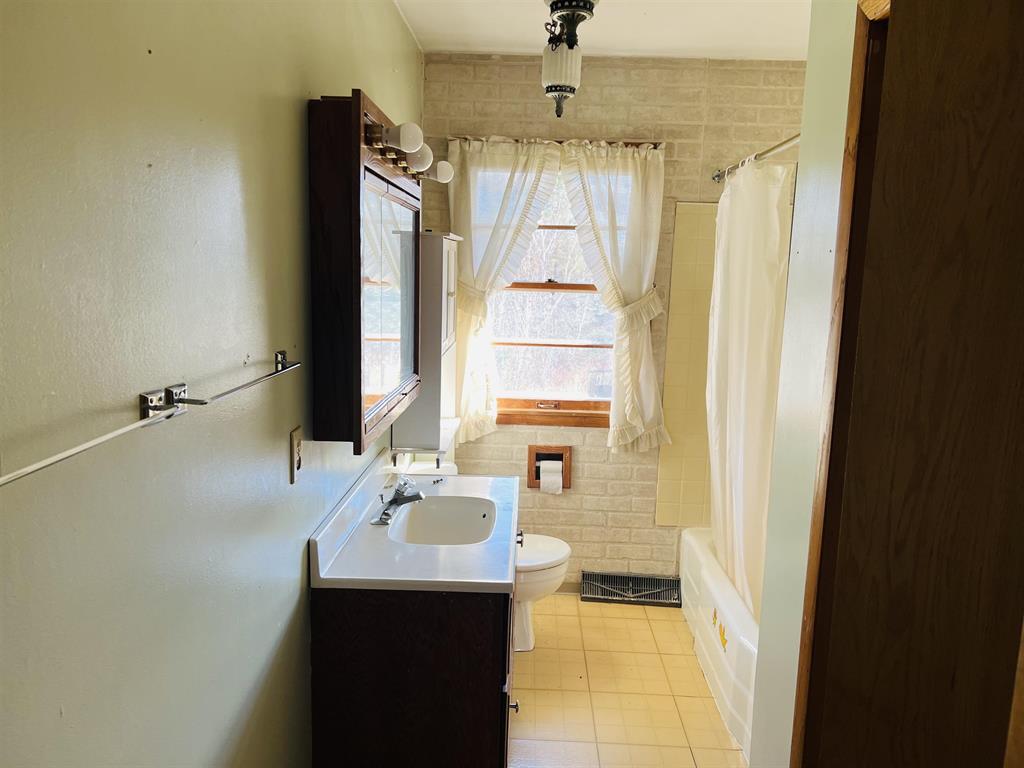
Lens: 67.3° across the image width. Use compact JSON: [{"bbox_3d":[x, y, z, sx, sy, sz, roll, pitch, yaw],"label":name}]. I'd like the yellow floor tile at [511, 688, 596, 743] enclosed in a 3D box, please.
[{"bbox_3d":[0.128,1.149,2.667,0.305,0.008,0.305,2,9,1],"label":"yellow floor tile"}]

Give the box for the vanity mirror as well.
[{"bbox_3d":[-0.376,-0.305,2.152,0.116,0.800,0.915,2,9,1],"label":"vanity mirror"}]

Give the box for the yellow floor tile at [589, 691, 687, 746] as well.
[{"bbox_3d":[0.433,1.160,2.660,0.305,0.008,0.305,2,9,1],"label":"yellow floor tile"}]

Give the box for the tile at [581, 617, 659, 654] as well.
[{"bbox_3d":[0.450,1.067,3.262,0.305,0.008,0.305,2,9,1],"label":"tile"}]

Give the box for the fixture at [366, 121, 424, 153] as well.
[{"bbox_3d":[-0.262,-0.559,1.734,0.125,0.069,0.068,2,9,1],"label":"fixture"}]

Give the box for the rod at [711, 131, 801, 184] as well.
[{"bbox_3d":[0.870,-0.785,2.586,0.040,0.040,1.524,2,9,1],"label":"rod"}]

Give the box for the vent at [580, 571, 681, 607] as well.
[{"bbox_3d":[0.555,0.955,3.589,0.460,0.118,0.086,2,9,1],"label":"vent"}]

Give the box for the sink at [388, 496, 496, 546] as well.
[{"bbox_3d":[-0.195,0.458,2.227,0.293,0.142,0.426,2,9,1],"label":"sink"}]

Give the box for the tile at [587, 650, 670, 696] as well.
[{"bbox_3d":[0.441,1.113,2.961,0.305,0.008,0.305,2,9,1],"label":"tile"}]

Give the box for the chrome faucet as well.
[{"bbox_3d":[-0.322,0.322,2.218,0.142,0.125,0.157,2,9,1],"label":"chrome faucet"}]

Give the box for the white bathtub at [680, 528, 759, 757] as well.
[{"bbox_3d":[1.119,0.971,2.850,0.760,0.346,1.524,2,9,1],"label":"white bathtub"}]

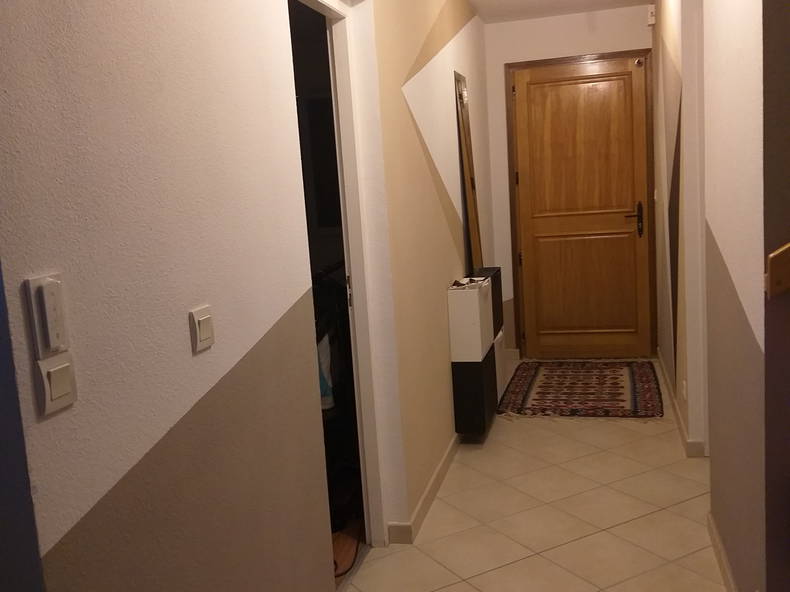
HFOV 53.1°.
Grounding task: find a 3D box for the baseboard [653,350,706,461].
[{"bbox_3d":[1.730,0.590,4.880,0.082,0.081,2.092,-2,9,15],"label":"baseboard"}]

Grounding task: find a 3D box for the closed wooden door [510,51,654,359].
[{"bbox_3d":[1.402,-0.612,5.913,0.956,2.203,0.065,-2,9,15],"label":"closed wooden door"}]

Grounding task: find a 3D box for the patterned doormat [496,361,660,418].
[{"bbox_3d":[1.254,0.597,5.303,0.961,0.011,1.404,-2,9,15],"label":"patterned doormat"}]

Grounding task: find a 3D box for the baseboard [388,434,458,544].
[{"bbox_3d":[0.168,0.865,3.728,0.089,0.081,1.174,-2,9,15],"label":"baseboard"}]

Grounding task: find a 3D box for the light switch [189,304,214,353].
[{"bbox_3d":[-0.380,0.065,1.565,0.013,0.079,0.076,-2,9,15],"label":"light switch"}]

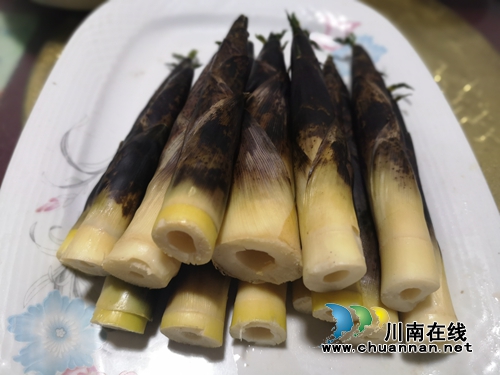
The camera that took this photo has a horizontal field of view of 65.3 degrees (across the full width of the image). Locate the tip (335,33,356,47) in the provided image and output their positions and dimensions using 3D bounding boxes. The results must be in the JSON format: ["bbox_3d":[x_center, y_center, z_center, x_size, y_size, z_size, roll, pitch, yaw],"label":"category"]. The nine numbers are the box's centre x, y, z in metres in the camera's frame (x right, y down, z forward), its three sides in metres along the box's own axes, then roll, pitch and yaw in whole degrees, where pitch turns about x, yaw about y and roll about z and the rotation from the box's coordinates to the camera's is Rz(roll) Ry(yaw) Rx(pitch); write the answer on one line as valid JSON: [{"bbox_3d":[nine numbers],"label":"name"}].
[{"bbox_3d":[0.071,-0.111,0.292,0.016,0.009,0.012,0,46,0],"label":"tip"}]

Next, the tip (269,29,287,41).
[{"bbox_3d":[0.021,-0.116,0.295,0.012,0.009,0.014,3,43,3],"label":"tip"}]

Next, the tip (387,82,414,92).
[{"bbox_3d":[0.097,-0.064,0.250,0.017,0.007,0.010,0,46,0],"label":"tip"}]

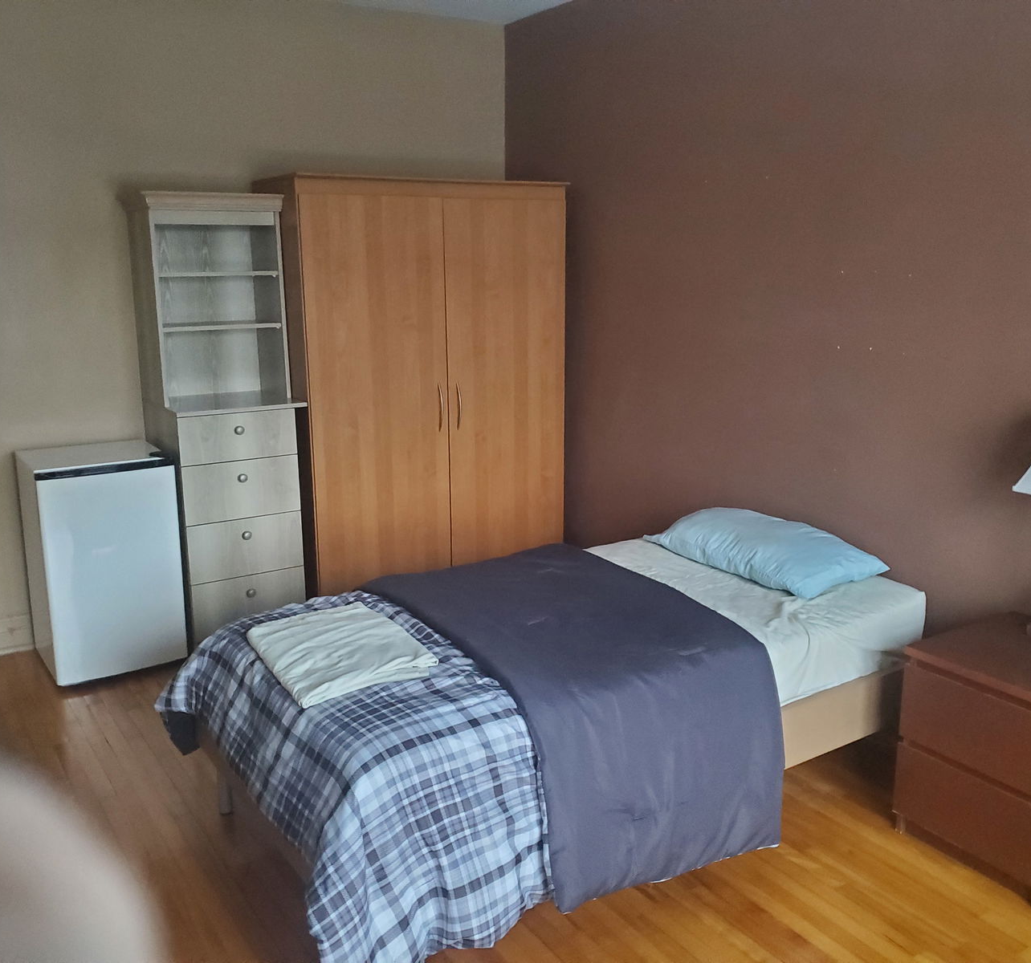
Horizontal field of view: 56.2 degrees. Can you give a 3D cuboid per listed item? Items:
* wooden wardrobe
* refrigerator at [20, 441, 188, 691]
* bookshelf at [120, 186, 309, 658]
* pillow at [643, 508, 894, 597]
[{"bbox_3d":[-0.445,-0.389,4.527,1.303,1.940,0.553,-8,14,-31],"label":"wooden wardrobe"},{"bbox_3d":[-1.683,0.306,3.929,0.490,0.848,0.527,-8,14,-33],"label":"refrigerator"},{"bbox_3d":[-1.226,-0.235,4.038,0.537,1.855,0.585,-8,14,-31],"label":"bookshelf"},{"bbox_3d":[0.838,0.202,3.363,0.410,0.150,0.790,-8,14,-31],"label":"pillow"}]

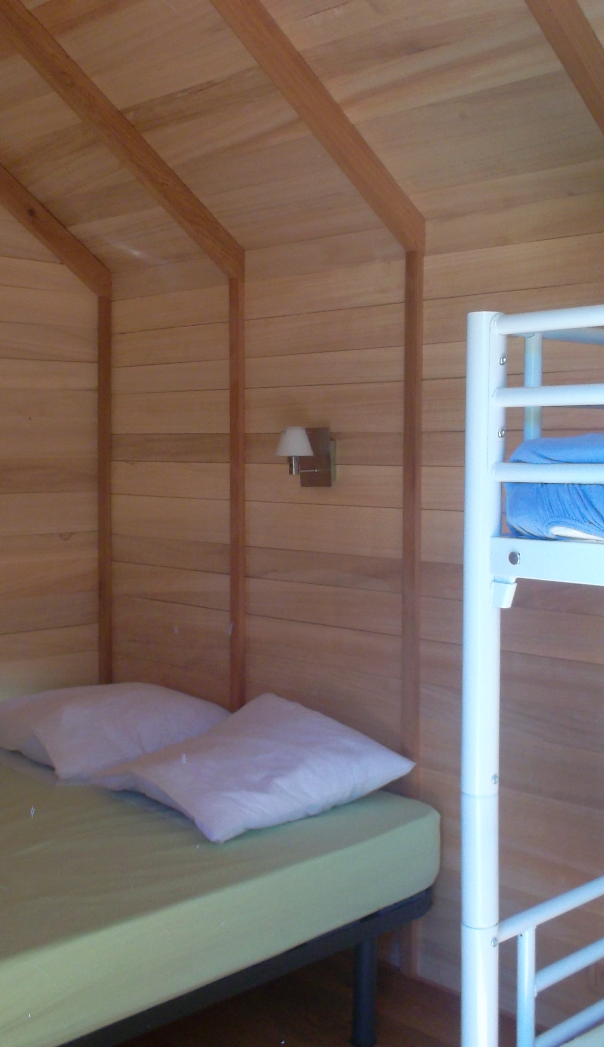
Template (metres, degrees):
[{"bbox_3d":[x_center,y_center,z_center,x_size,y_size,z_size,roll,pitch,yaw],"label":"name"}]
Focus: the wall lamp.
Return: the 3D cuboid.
[{"bbox_3d":[0.004,-0.172,2.938,0.110,0.155,0.160,4,5,44],"label":"wall lamp"}]

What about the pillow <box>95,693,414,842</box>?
[{"bbox_3d":[-0.126,0.564,2.756,0.540,0.140,0.580,6,12,44],"label":"pillow"}]

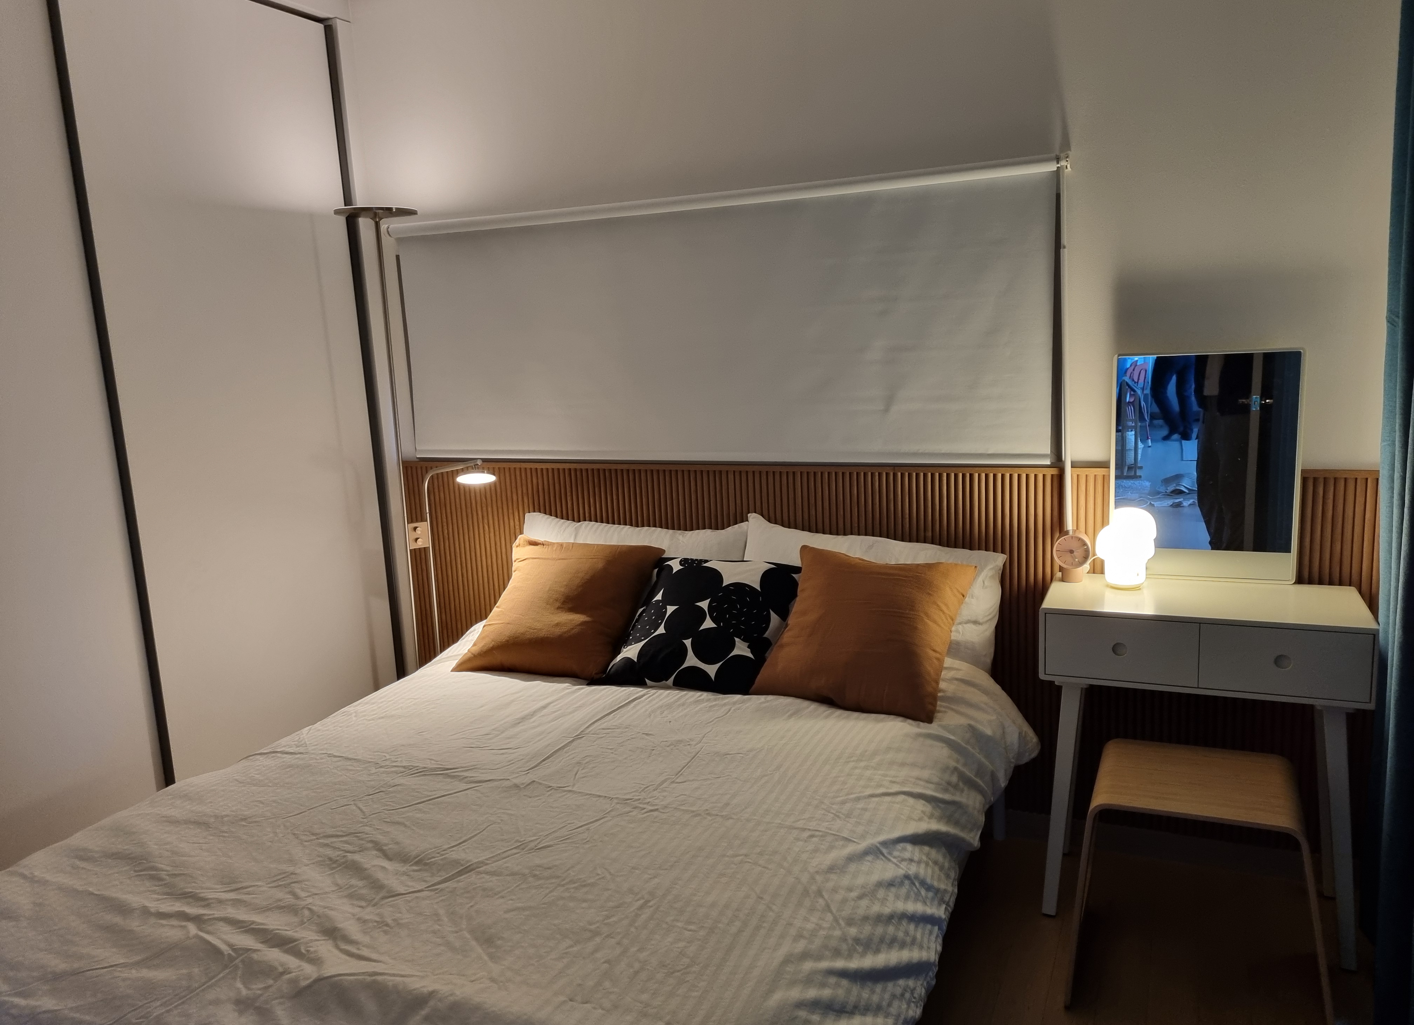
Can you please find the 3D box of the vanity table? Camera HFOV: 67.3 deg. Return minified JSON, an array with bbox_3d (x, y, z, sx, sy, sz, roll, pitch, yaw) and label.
[{"bbox_3d":[1.132,0.561,2.464,0.649,0.752,0.333,2,11,24],"label":"vanity table"}]

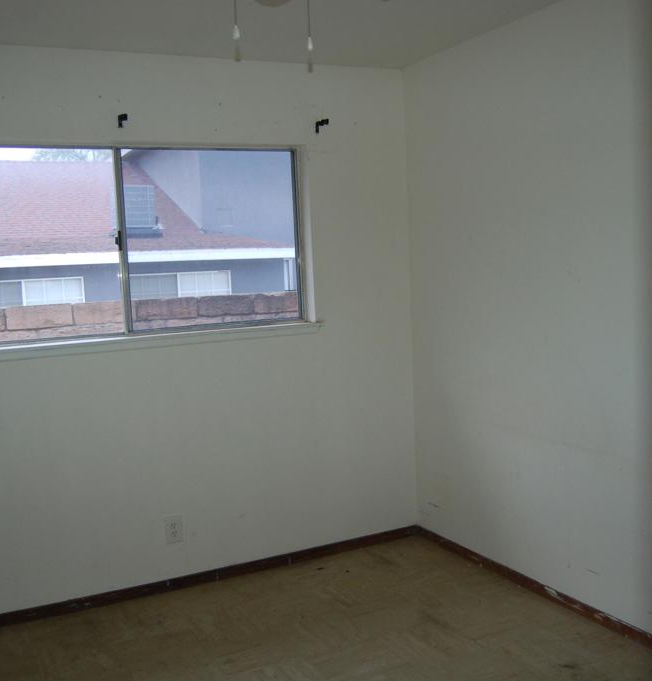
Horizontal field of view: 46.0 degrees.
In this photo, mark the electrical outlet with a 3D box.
[{"bbox_3d":[-0.679,0.845,3.433,0.076,0.121,0.010,-5,6,-25],"label":"electrical outlet"}]

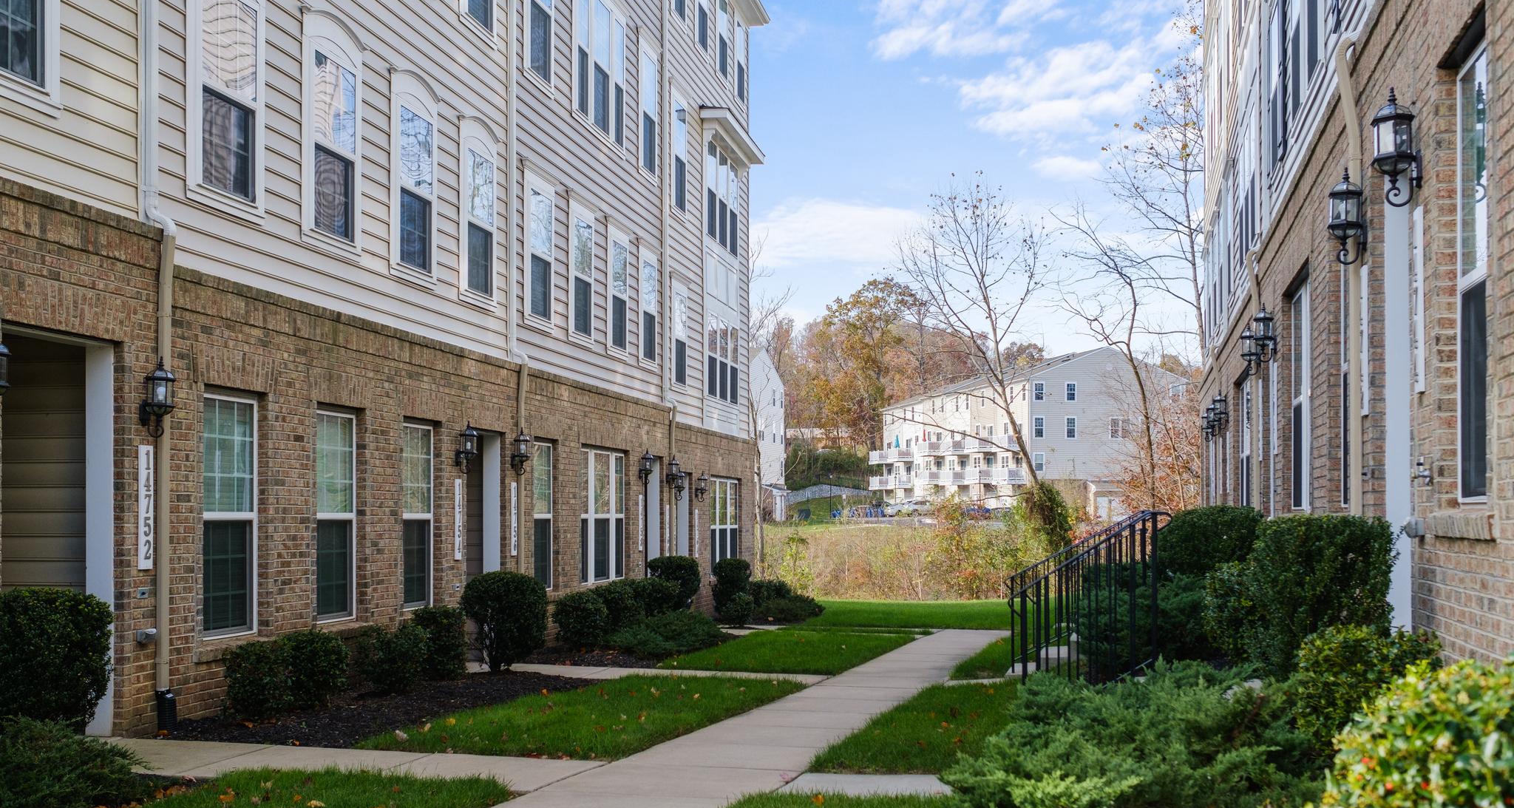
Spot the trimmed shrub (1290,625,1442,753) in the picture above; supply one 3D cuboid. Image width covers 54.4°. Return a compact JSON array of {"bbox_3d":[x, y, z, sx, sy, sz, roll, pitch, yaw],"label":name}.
[{"bbox_3d":[2.482,1.231,6.003,0.575,0.615,0.575,-1,-2,14],"label":"trimmed shrub"}]

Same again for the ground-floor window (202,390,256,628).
[{"bbox_3d":[-4.187,0.897,11.629,0.100,1.850,0.860,0,-2,11],"label":"ground-floor window"}]

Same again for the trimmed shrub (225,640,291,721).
[{"bbox_3d":[-3.544,1.964,10.450,0.480,0.559,0.480,0,-3,11],"label":"trimmed shrub"}]

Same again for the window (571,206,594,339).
[{"bbox_3d":[-2.423,-1.781,20.465,0.100,1.700,1.000,0,-2,11],"label":"window"}]

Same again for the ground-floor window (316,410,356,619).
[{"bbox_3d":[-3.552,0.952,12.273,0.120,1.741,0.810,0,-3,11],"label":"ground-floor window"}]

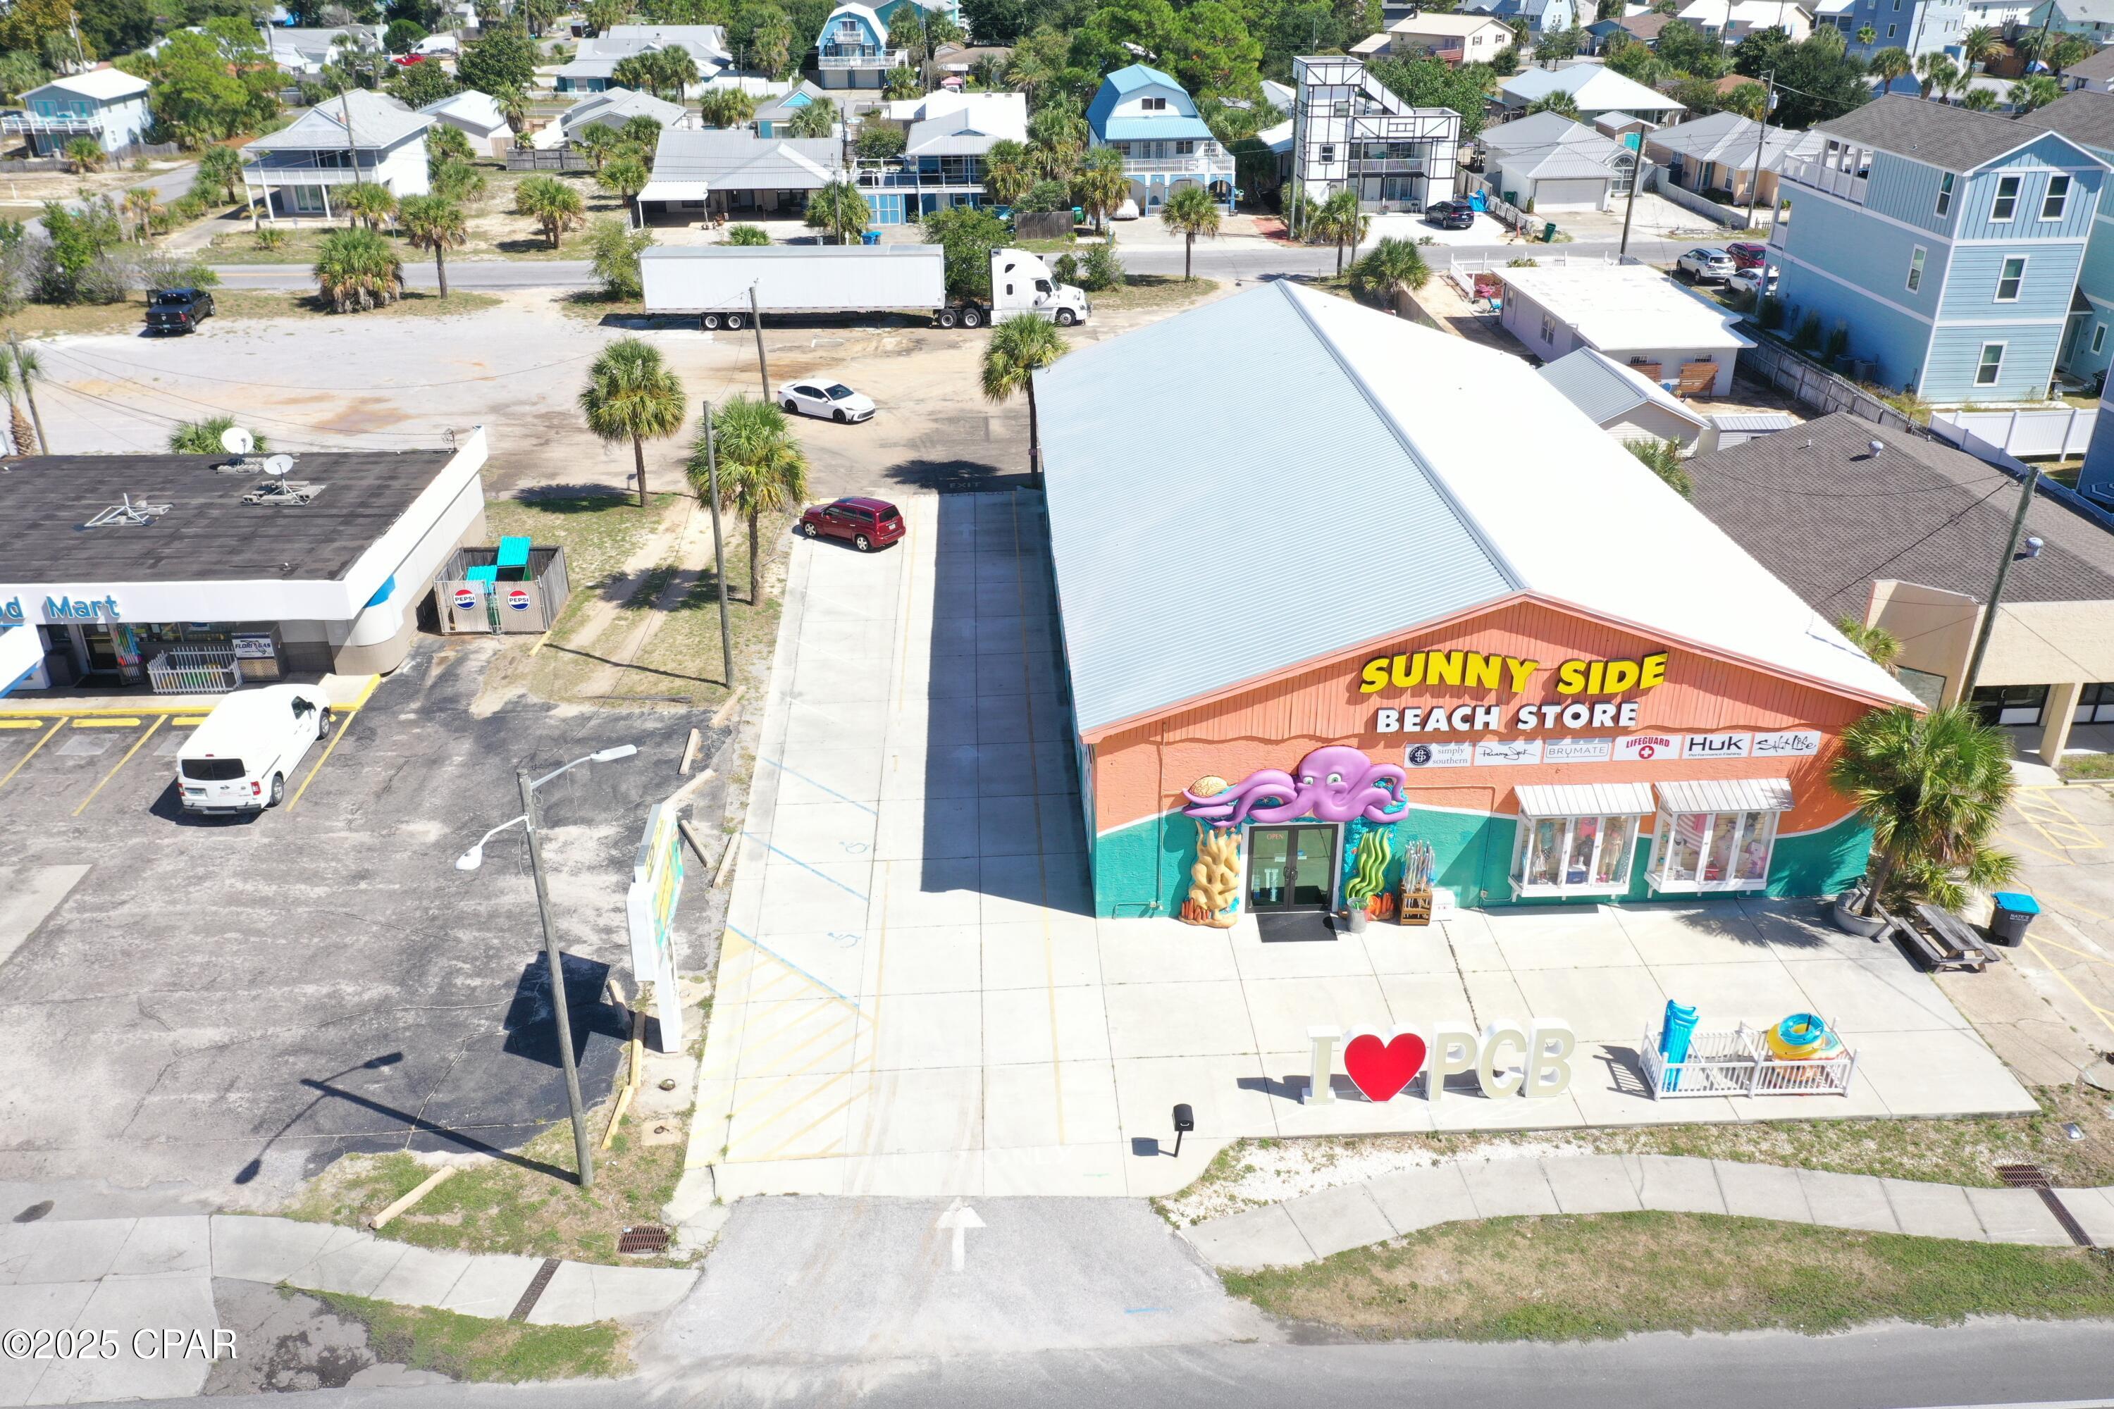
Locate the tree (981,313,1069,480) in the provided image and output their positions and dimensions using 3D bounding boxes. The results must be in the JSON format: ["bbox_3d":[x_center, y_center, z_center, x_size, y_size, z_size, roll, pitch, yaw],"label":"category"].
[{"bbox_3d":[-1.142,-12.022,64.684,3.700,6.700,3.700,-2,27,-2],"label":"tree"}]

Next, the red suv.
[{"bbox_3d":[-7.629,-6.969,61.078,4.470,1.630,1.760,18,31,31],"label":"red suv"}]

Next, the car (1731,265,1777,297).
[{"bbox_3d":[41.040,-24.610,96.544,1.830,1.450,4.600,-3,27,-6],"label":"car"}]

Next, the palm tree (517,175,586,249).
[{"bbox_3d":[-33.749,-32.663,109.285,4.600,4.550,4.600,-2,27,-2],"label":"palm tree"}]

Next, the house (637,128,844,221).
[{"bbox_3d":[-22.522,-39.114,121.146,14.200,4.700,17.500,-2,27,-2],"label":"house"}]

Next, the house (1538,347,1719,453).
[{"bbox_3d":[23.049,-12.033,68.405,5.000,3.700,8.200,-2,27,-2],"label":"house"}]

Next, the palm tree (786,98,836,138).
[{"bbox_3d":[-21.938,-51.859,147.639,4.160,4.870,4.160,-1,27,-2],"label":"palm tree"}]

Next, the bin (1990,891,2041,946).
[{"bbox_3d":[21.843,4.986,37.596,0.800,1.080,0.680,3,27,7],"label":"bin"}]

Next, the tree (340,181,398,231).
[{"bbox_3d":[-48.043,-34.645,114.794,4.100,3.400,4.100,-2,27,-2],"label":"tree"}]

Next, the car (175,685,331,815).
[{"bbox_3d":[-21.941,0.957,45.048,2.050,2.150,6.100,-2,27,-3],"label":"car"}]

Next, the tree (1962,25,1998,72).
[{"bbox_3d":[108.415,-77.065,193.631,4.600,5.800,4.600,-2,27,-2],"label":"tree"}]

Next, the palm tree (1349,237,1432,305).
[{"bbox_3d":[19.189,-24.593,93.257,4.400,3.800,4.400,-2,27,-2],"label":"palm tree"}]

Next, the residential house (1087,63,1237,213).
[{"bbox_3d":[7.542,-41.874,121.602,10.000,8.900,13.800,-1,27,-1],"label":"residential house"}]

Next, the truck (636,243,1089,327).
[{"bbox_3d":[-10.244,-22.830,89.964,24.000,4.080,2.650,0,27,0],"label":"truck"}]

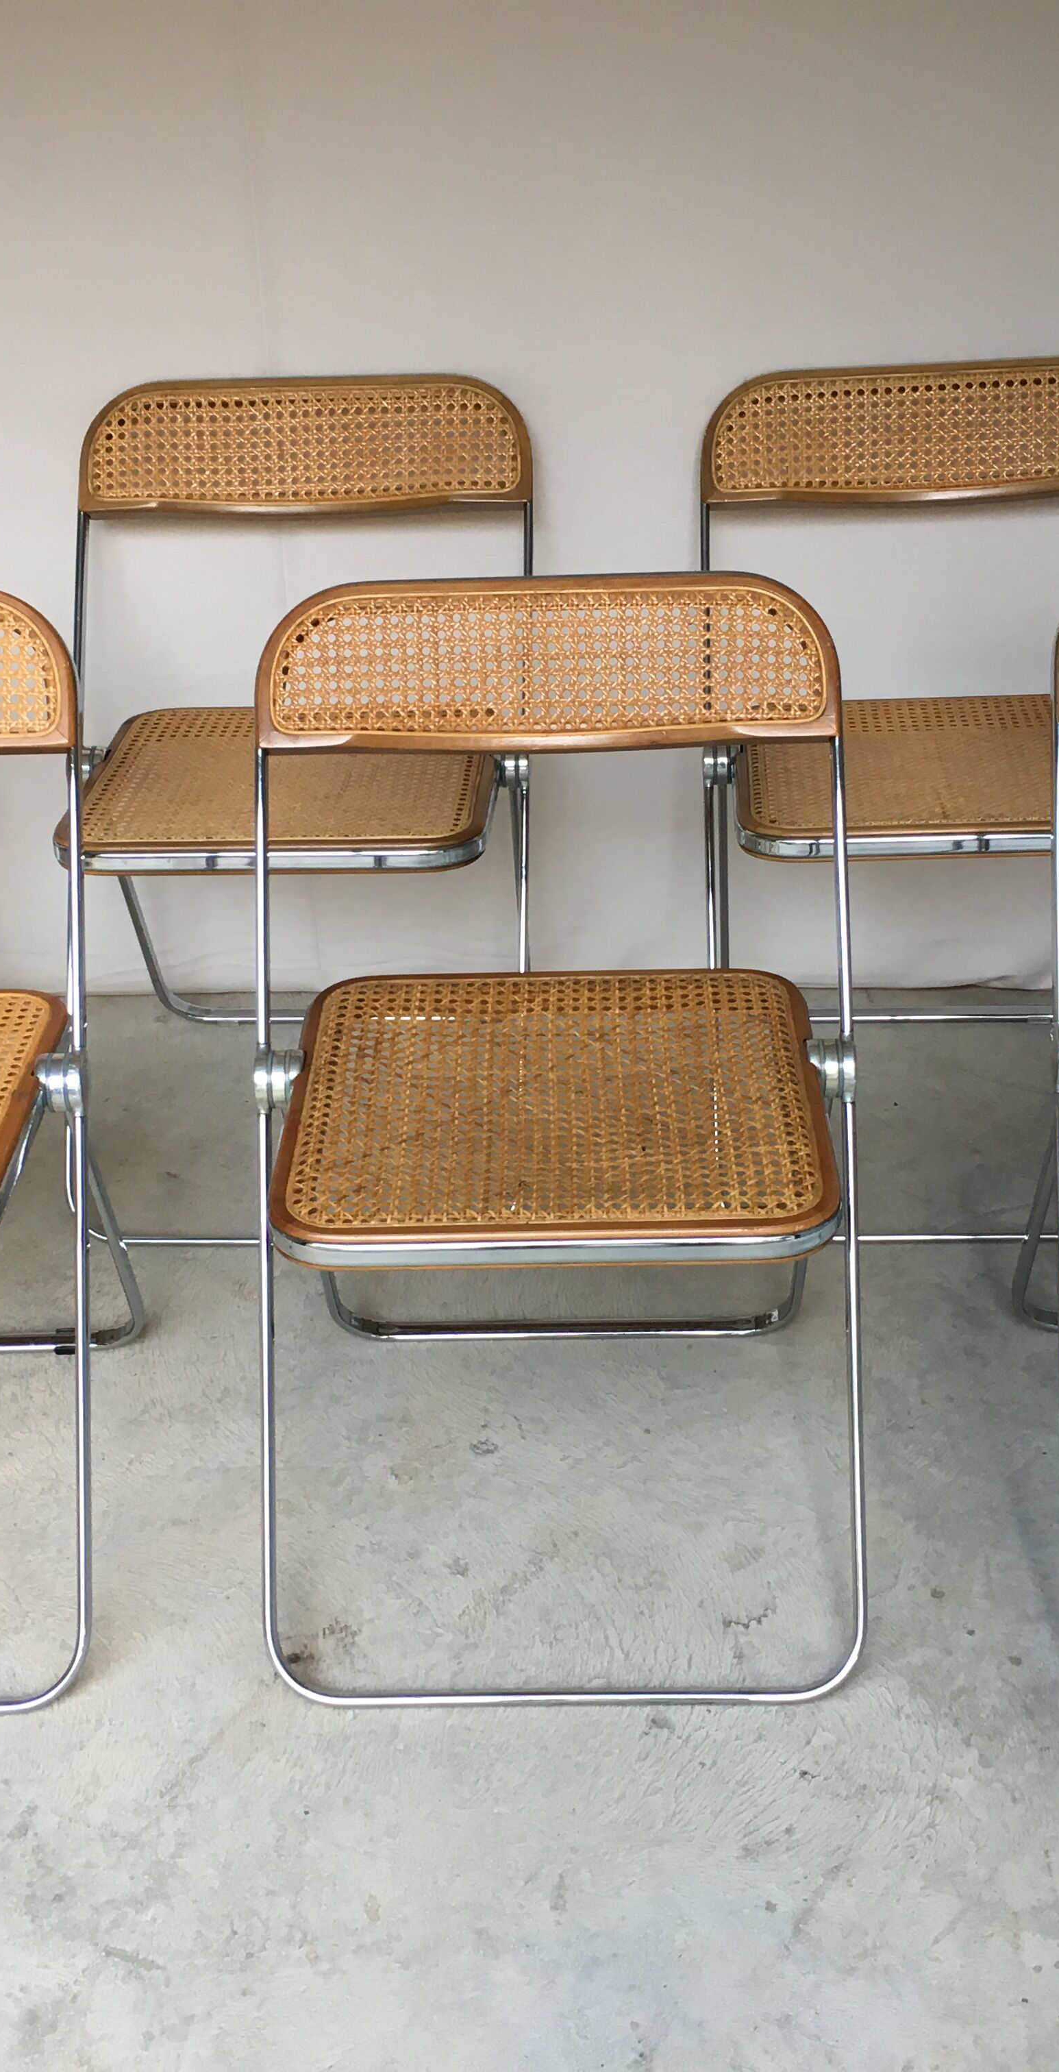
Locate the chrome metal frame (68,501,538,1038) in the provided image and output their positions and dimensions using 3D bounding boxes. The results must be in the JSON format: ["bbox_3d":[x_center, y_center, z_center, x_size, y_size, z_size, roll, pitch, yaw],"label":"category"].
[{"bbox_3d":[-0.228,-0.179,2.334,0.472,0.647,0.477,0,30,4],"label":"chrome metal frame"}]

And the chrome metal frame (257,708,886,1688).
[{"bbox_3d":[0.023,0.121,1.797,0.472,0.647,0.477,-1,30,2],"label":"chrome metal frame"}]

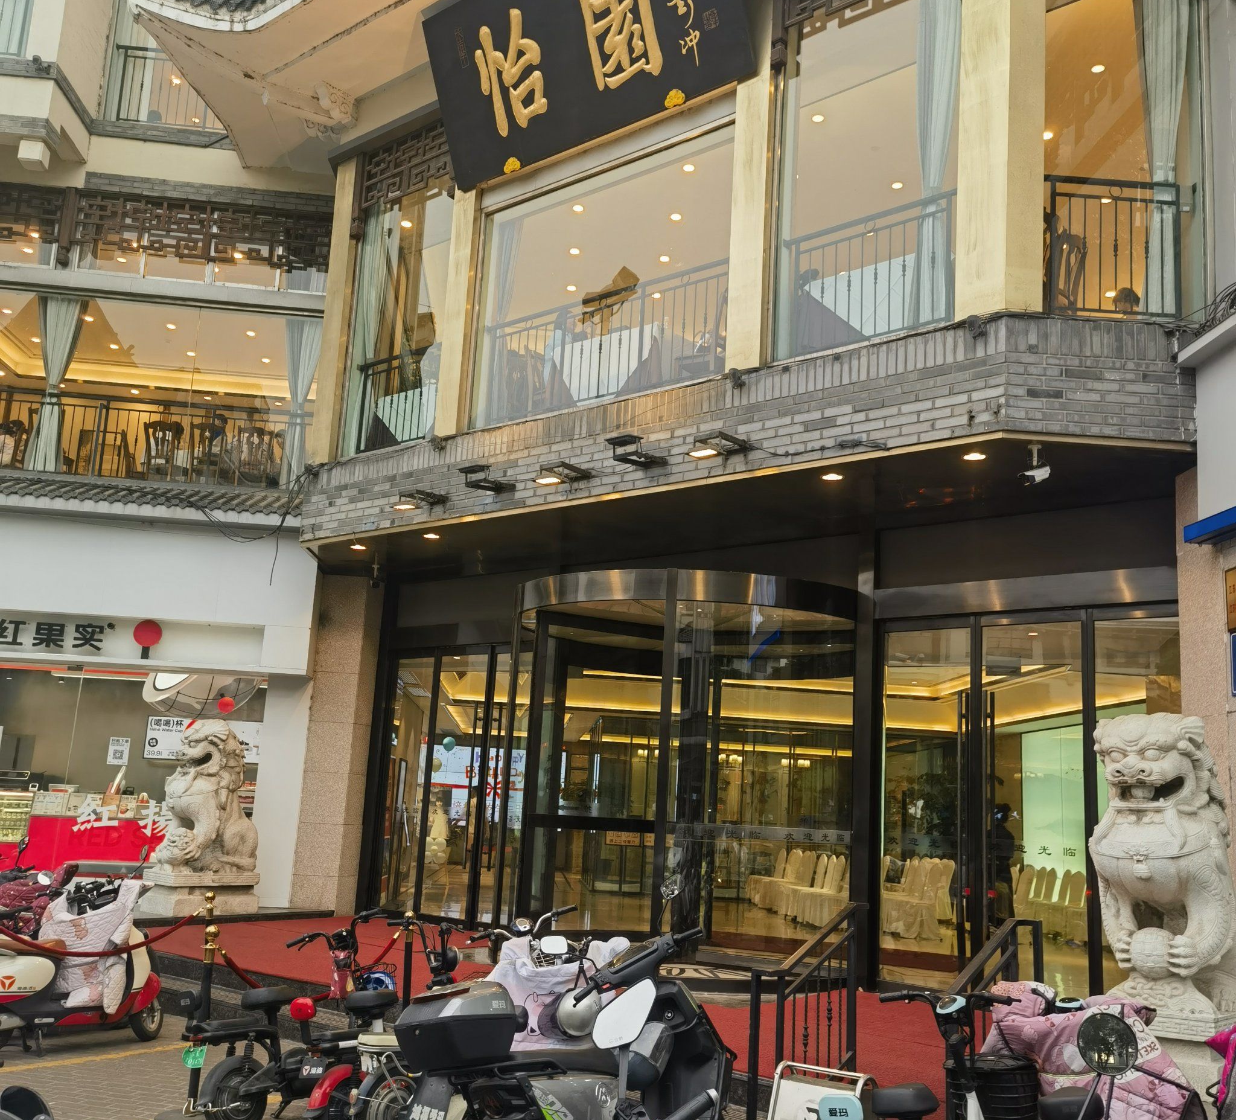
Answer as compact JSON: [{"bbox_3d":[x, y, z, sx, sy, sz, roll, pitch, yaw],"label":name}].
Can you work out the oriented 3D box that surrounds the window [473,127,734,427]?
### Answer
[{"bbox_3d":[-0.233,-2.358,11.097,3.000,2.090,0.120,-6,-14,41],"label":"window"}]

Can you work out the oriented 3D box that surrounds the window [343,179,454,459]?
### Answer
[{"bbox_3d":[-2.217,-2.421,12.876,1.480,2.680,0.120,-6,-14,41],"label":"window"}]

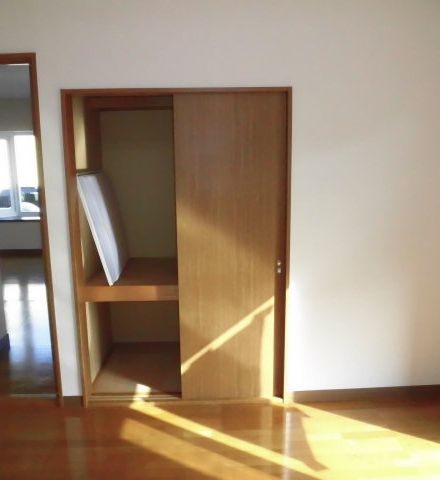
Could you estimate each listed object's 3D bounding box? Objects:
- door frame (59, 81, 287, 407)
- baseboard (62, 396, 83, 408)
[{"bbox_3d":[-0.218,0.094,2.590,1.242,1.862,0.110,-1,10,-2],"label":"door frame"},{"bbox_3d":[-0.885,0.982,2.675,0.115,0.078,0.015,-1,10,-2],"label":"baseboard"}]

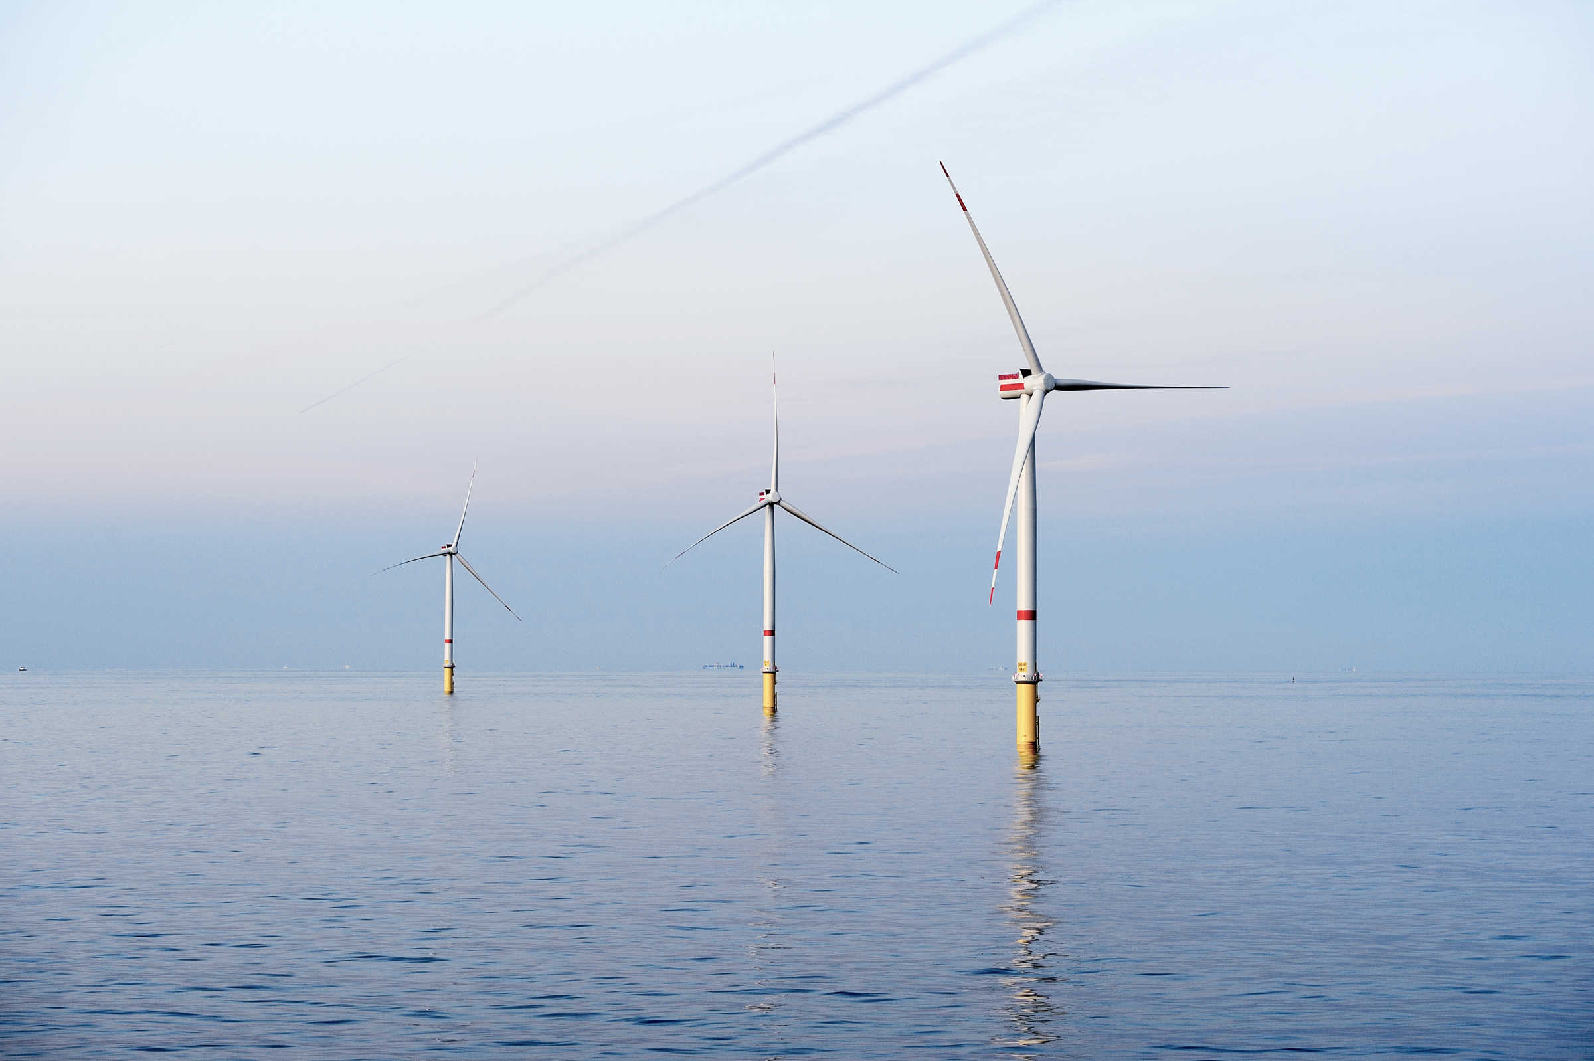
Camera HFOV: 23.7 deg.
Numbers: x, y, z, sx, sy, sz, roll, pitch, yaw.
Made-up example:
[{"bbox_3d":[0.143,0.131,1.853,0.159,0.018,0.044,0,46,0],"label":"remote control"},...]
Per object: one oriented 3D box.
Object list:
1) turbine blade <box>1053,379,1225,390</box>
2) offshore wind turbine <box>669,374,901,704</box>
[{"bbox_3d":[106.270,-44.900,1177.180,75.000,3.700,5.000,-1,-1,-37],"label":"turbine blade"},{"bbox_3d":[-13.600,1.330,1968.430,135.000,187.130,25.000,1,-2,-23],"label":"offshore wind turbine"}]

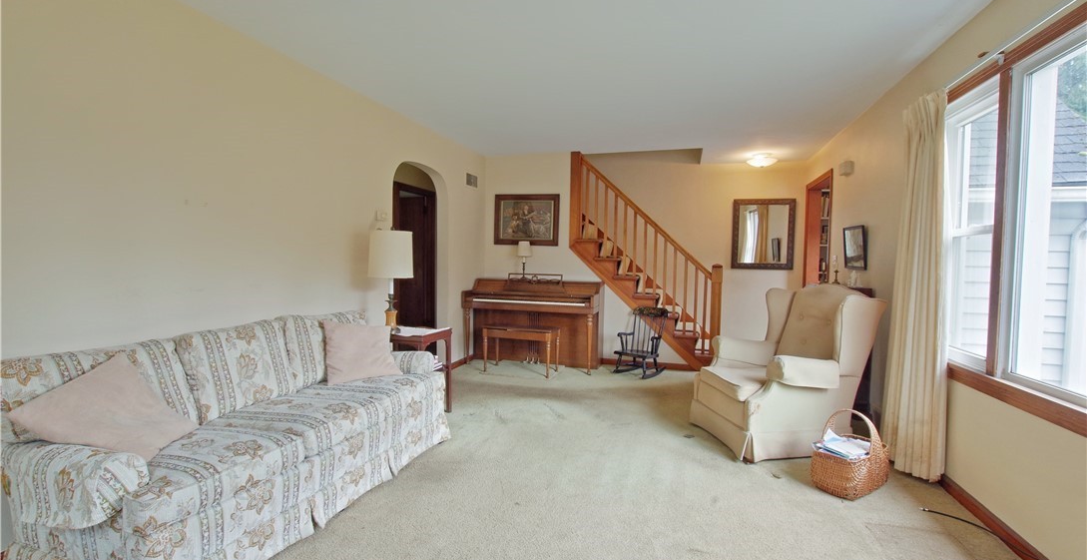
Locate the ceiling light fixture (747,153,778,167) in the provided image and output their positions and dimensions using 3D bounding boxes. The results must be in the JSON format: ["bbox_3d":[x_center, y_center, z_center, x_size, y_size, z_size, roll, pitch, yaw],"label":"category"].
[{"bbox_3d":[2.471,-1.333,5.093,0.345,0.140,0.345,1,3,18],"label":"ceiling light fixture"}]

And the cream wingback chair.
[{"bbox_3d":[1.572,0.537,3.010,0.900,1.030,0.720,0,2,-12],"label":"cream wingback chair"}]

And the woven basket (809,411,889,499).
[{"bbox_3d":[1.633,0.893,2.416,0.360,0.370,0.240,-1,3,-31],"label":"woven basket"}]

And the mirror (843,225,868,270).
[{"bbox_3d":[2.479,-0.252,3.587,0.029,0.335,0.450,-3,1,18],"label":"mirror"}]

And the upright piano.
[{"bbox_3d":[-0.113,0.455,4.982,1.494,0.967,0.571,1,3,18],"label":"upright piano"}]

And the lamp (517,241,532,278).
[{"bbox_3d":[-0.212,-0.219,5.095,0.172,0.434,0.172,1,2,0],"label":"lamp"}]

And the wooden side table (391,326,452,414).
[{"bbox_3d":[-1.024,0.687,3.338,0.585,0.629,0.406,1,3,18],"label":"wooden side table"}]

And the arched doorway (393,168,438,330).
[{"bbox_3d":[-1.199,-0.044,4.275,0.145,2.002,0.899,1,3,18],"label":"arched doorway"}]

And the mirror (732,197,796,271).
[{"bbox_3d":[2.634,-0.545,5.407,0.677,0.839,0.043,1,3,18],"label":"mirror"}]

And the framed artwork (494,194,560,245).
[{"bbox_3d":[-0.195,-0.695,5.264,0.795,0.595,0.030,1,3,18],"label":"framed artwork"}]

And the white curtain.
[{"bbox_3d":[2.039,0.037,2.484,0.170,2.050,0.340,1,3,18],"label":"white curtain"}]

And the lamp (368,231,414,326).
[{"bbox_3d":[-1.078,-0.004,3.219,0.325,0.742,0.325,1,3,18],"label":"lamp"}]

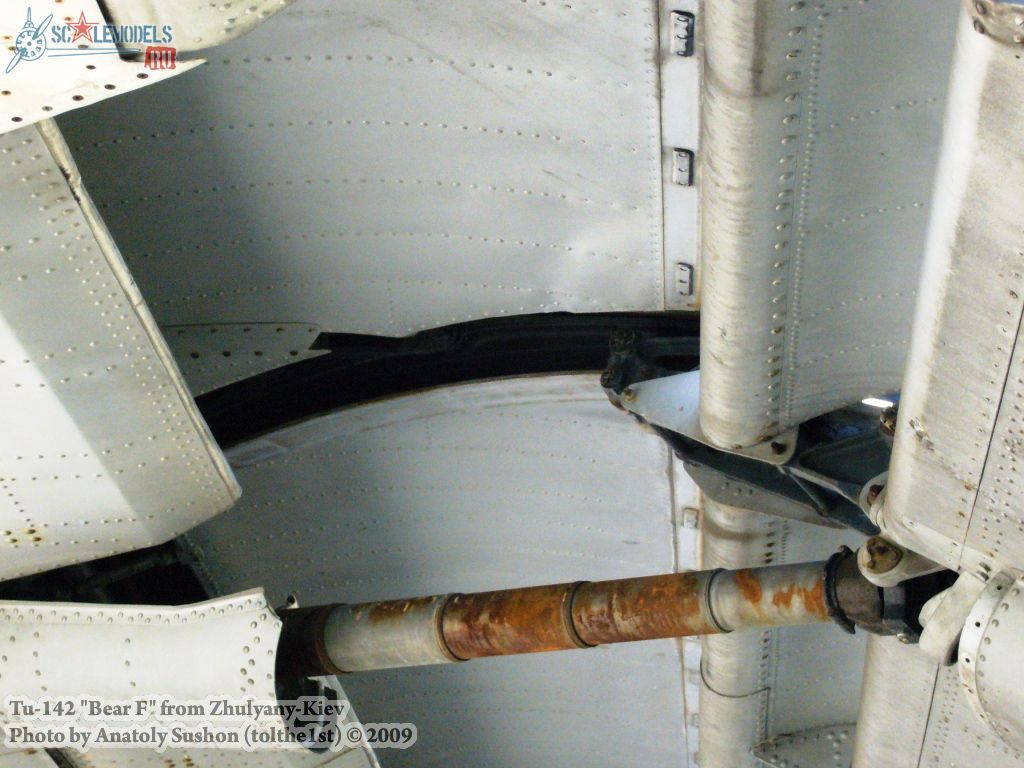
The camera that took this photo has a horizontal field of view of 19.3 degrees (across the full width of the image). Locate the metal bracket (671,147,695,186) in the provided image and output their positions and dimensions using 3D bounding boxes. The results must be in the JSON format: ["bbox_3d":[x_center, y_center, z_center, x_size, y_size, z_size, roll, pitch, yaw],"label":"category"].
[{"bbox_3d":[0.245,-0.311,4.320,0.030,0.014,0.115,8,-17,6],"label":"metal bracket"}]

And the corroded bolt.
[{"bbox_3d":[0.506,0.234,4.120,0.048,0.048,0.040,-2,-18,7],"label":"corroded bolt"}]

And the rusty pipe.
[{"bbox_3d":[0.066,0.349,4.500,1.100,0.109,0.109,-9,-21,36],"label":"rusty pipe"}]

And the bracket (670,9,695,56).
[{"bbox_3d":[0.221,-0.453,3.900,0.030,0.014,0.115,8,-17,6],"label":"bracket"}]

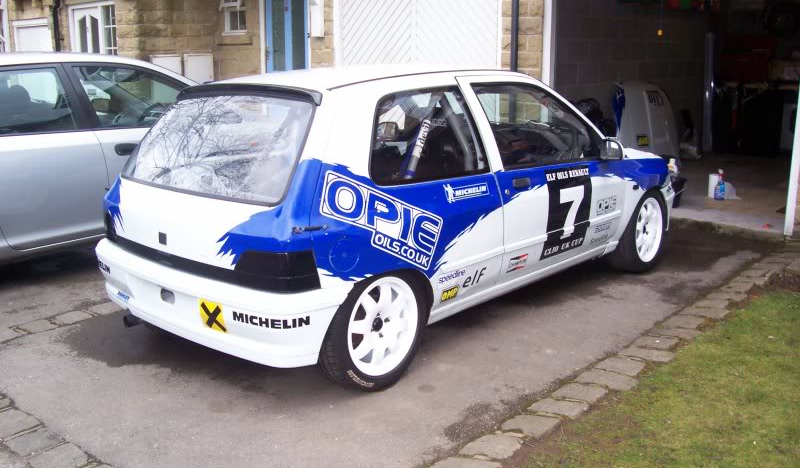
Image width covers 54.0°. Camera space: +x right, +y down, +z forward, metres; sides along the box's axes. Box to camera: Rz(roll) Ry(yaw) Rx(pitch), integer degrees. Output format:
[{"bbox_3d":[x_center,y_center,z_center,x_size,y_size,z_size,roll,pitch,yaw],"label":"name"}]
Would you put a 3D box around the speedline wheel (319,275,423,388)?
[{"bbox_3d":[-0.127,0.369,3.293,0.190,0.570,0.570,10,16,42],"label":"speedline wheel"}]

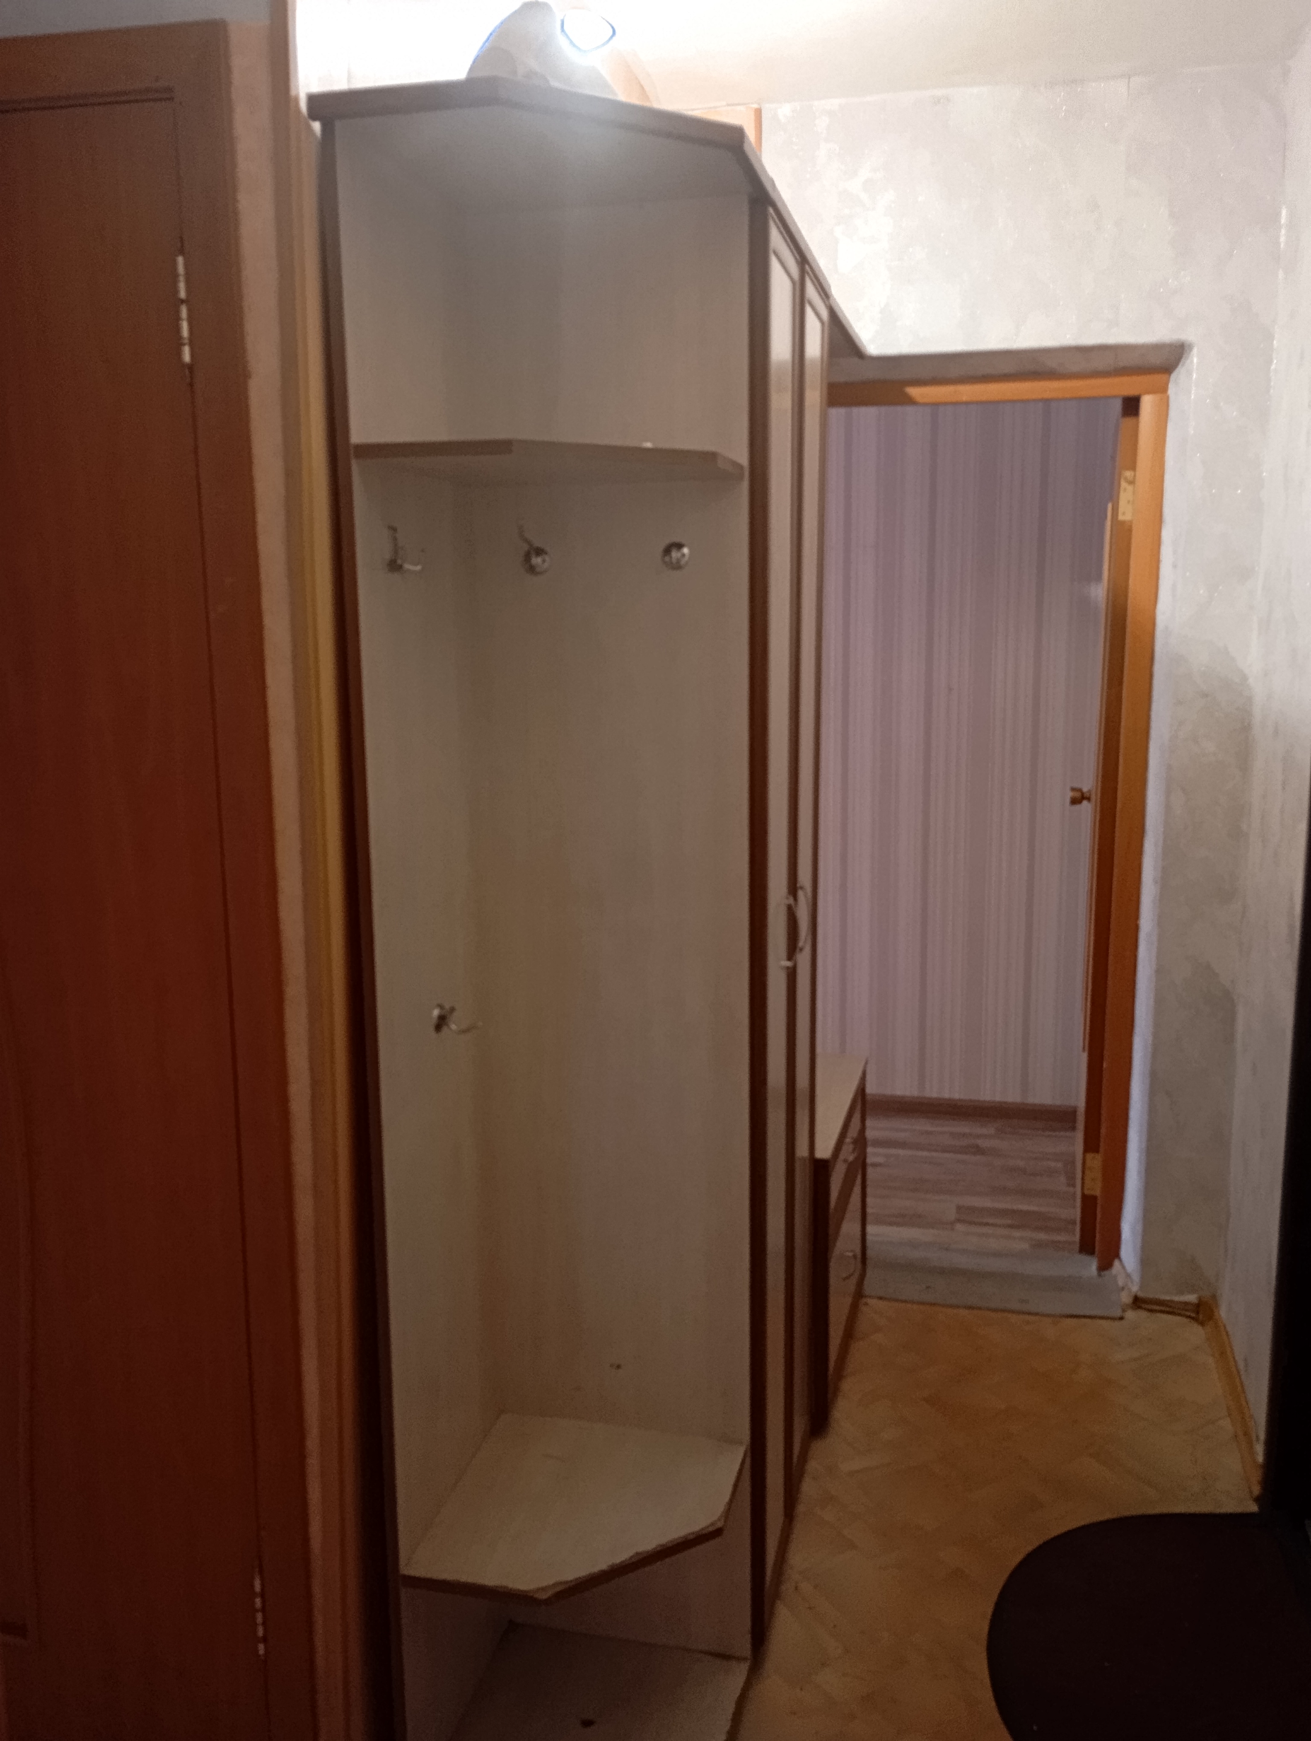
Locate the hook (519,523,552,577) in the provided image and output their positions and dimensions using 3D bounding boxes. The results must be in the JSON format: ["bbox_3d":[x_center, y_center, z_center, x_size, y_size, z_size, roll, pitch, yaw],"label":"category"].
[{"bbox_3d":[-0.165,-0.437,1.912,0.034,0.060,0.040,2,10,14],"label":"hook"}]

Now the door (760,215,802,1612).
[{"bbox_3d":[0.180,0.130,2.089,0.020,2.014,0.278,2,10,14],"label":"door"}]

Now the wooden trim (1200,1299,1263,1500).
[{"bbox_3d":[1.166,1.054,2.850,0.022,0.055,0.679,2,10,14],"label":"wooden trim"}]

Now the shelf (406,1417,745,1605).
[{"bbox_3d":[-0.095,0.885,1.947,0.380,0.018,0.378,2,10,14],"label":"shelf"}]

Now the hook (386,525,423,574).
[{"bbox_3d":[-0.298,-0.383,1.682,0.036,0.056,0.030,2,10,14],"label":"hook"}]

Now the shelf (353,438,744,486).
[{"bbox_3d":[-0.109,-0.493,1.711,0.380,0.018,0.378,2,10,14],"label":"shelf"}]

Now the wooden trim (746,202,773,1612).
[{"bbox_3d":[0.147,0.162,1.967,0.024,2.061,0.020,2,10,14],"label":"wooden trim"}]

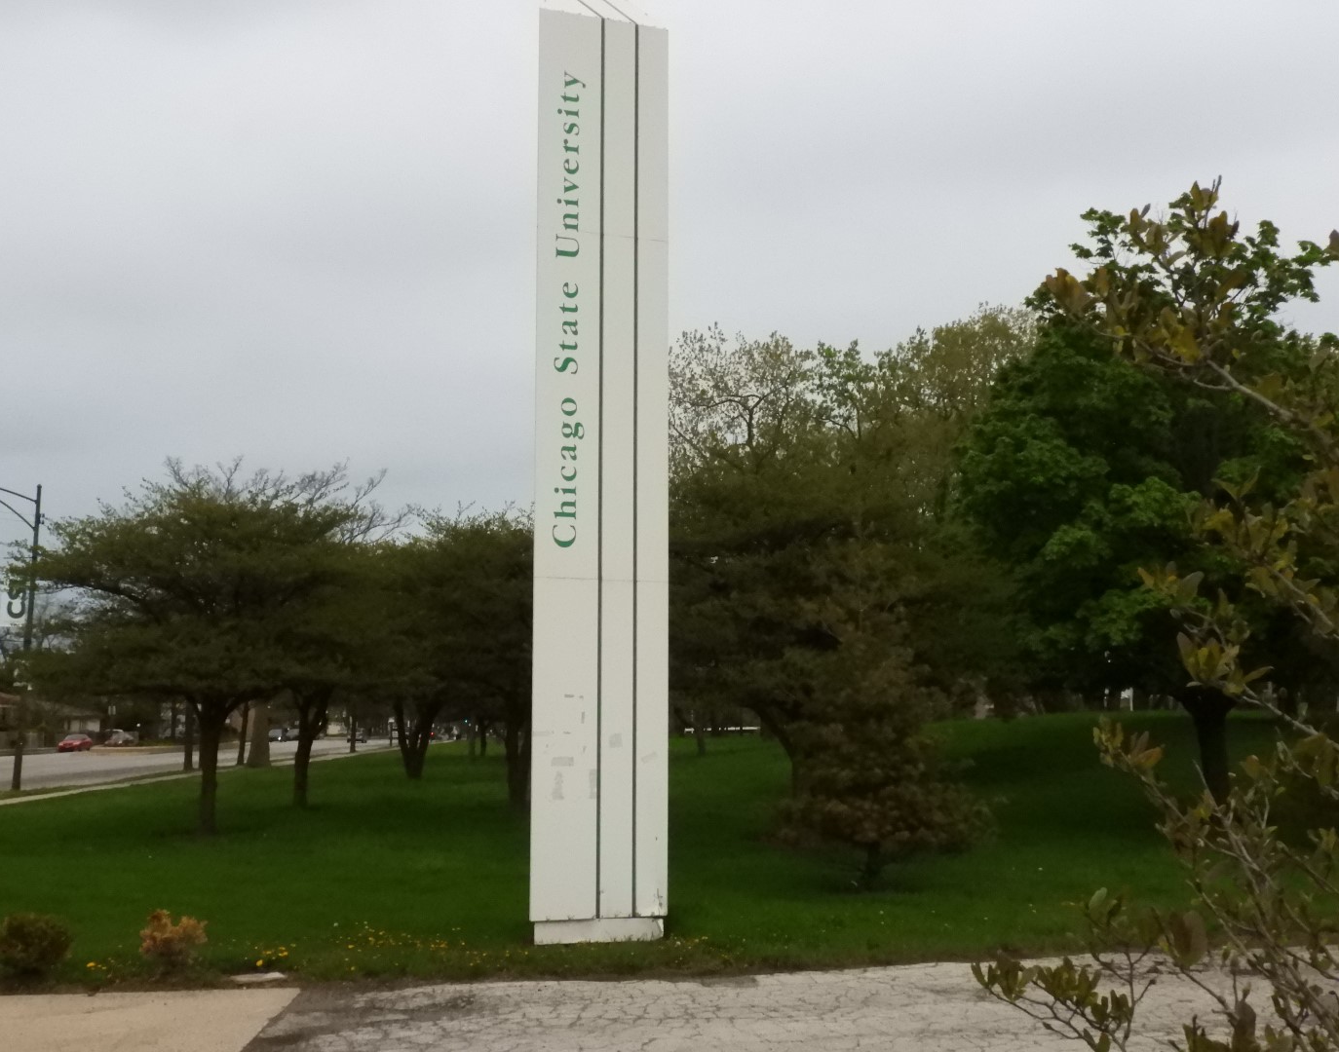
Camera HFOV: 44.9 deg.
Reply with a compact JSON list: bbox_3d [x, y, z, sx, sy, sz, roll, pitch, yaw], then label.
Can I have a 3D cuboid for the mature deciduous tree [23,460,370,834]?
[{"bbox_3d":[-7.558,1.912,26.591,5.870,6.060,5.700,2,-7,-16],"label":"mature deciduous tree"}]

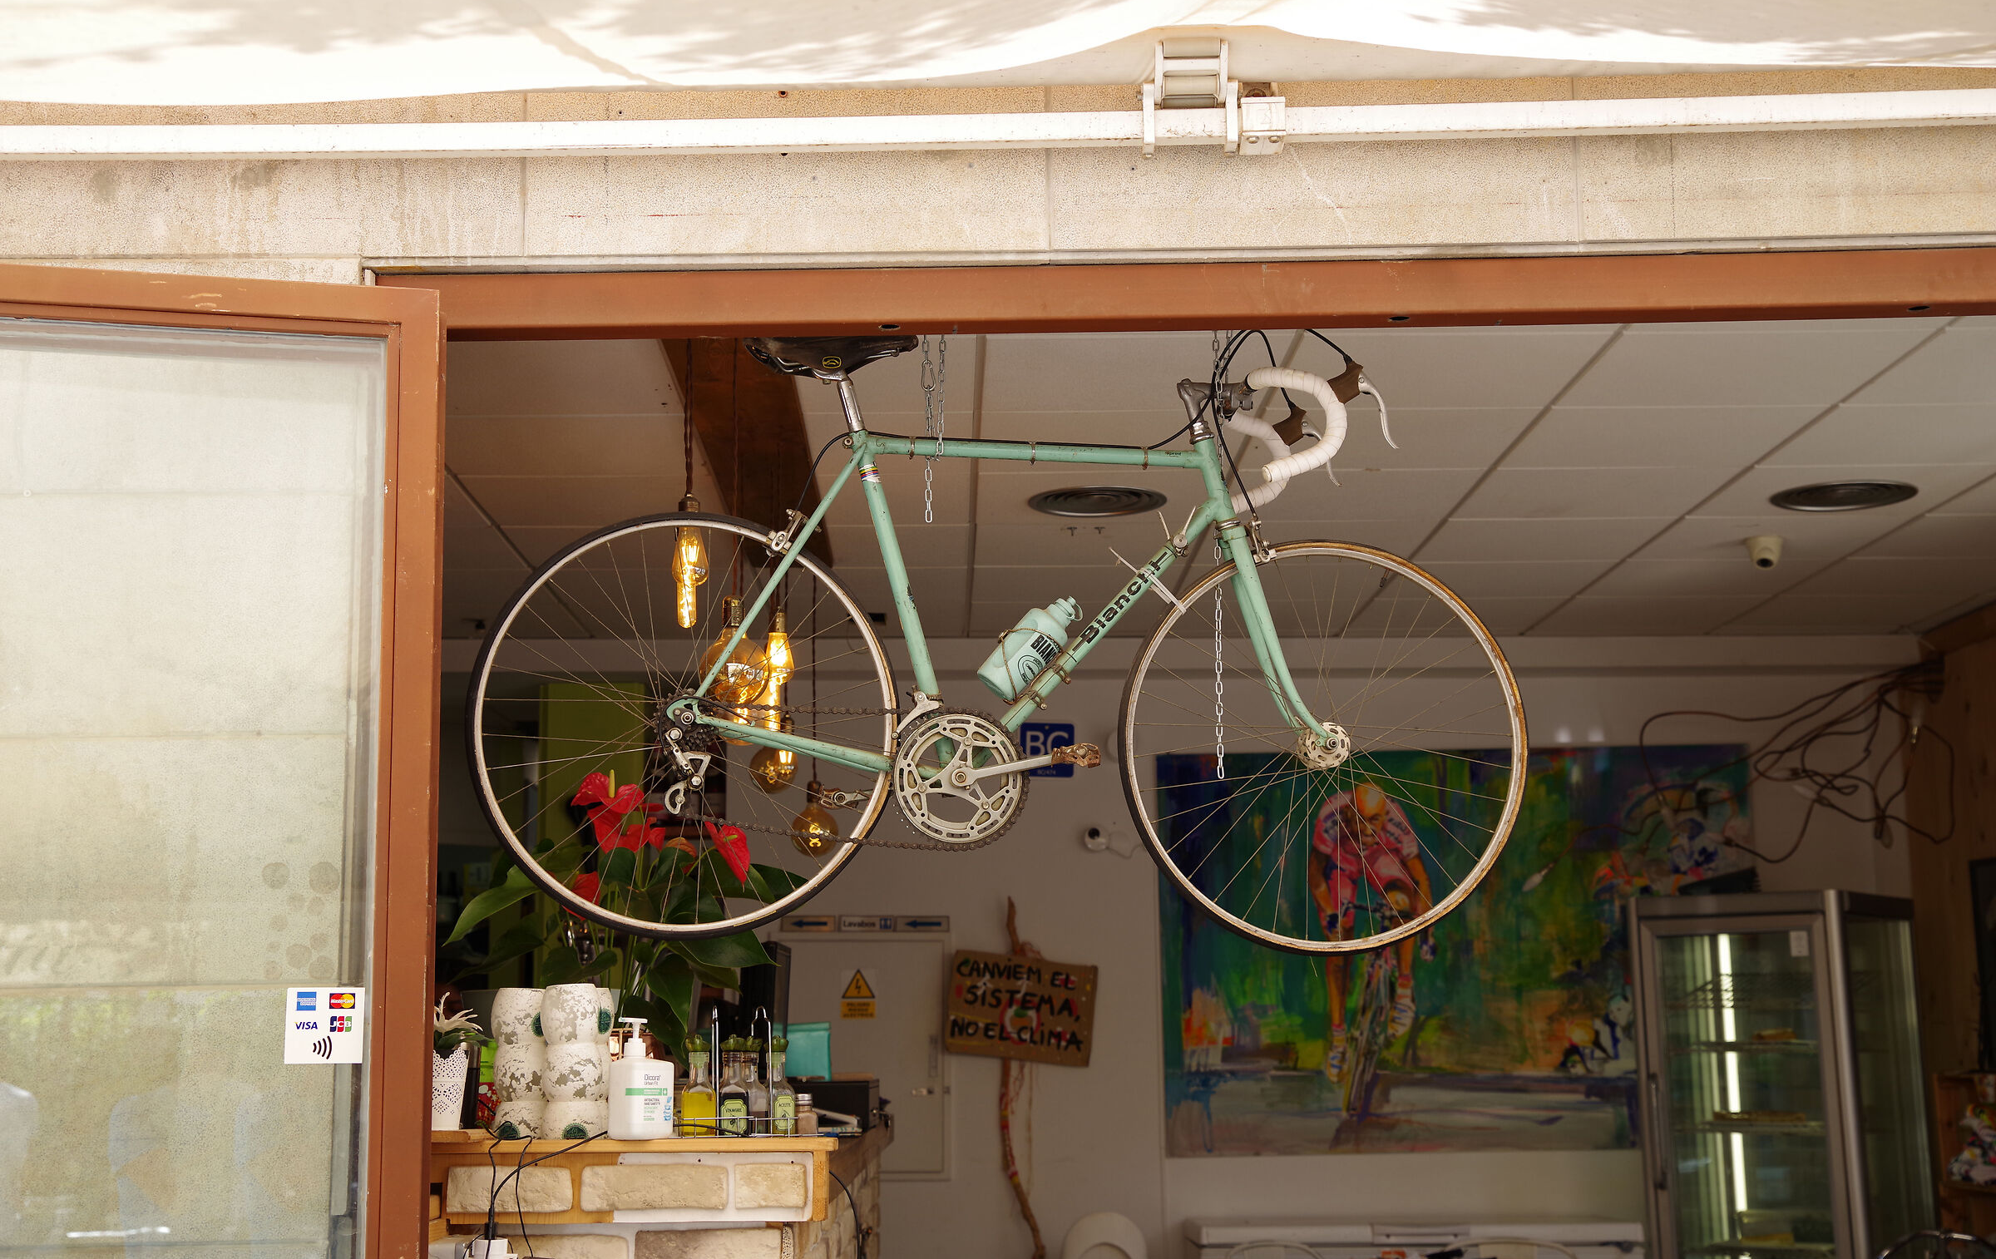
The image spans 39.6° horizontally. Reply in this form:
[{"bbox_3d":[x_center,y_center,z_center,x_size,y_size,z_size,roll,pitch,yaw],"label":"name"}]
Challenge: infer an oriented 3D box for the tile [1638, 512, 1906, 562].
[{"bbox_3d":[2.025,-0.248,7.298,0.595,0.020,0.595,-1,-9,-1],"label":"tile"}]

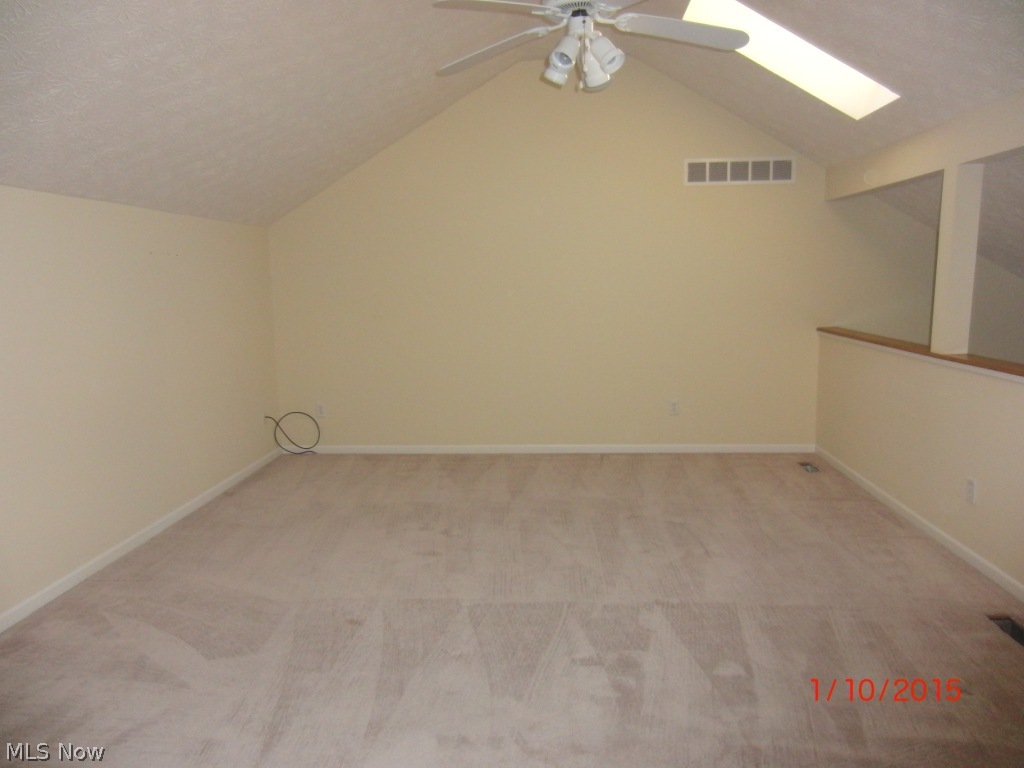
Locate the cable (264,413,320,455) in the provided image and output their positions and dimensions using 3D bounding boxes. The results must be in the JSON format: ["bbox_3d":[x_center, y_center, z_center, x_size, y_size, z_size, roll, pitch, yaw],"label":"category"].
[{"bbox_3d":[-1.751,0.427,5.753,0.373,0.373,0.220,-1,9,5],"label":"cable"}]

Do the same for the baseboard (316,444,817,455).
[{"bbox_3d":[0.244,0.531,5.771,4.319,0.077,0.015,-1,9,5],"label":"baseboard"}]

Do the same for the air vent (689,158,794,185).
[{"bbox_3d":[1.707,-1.594,5.327,0.814,0.194,0.018,-1,9,5],"label":"air vent"}]

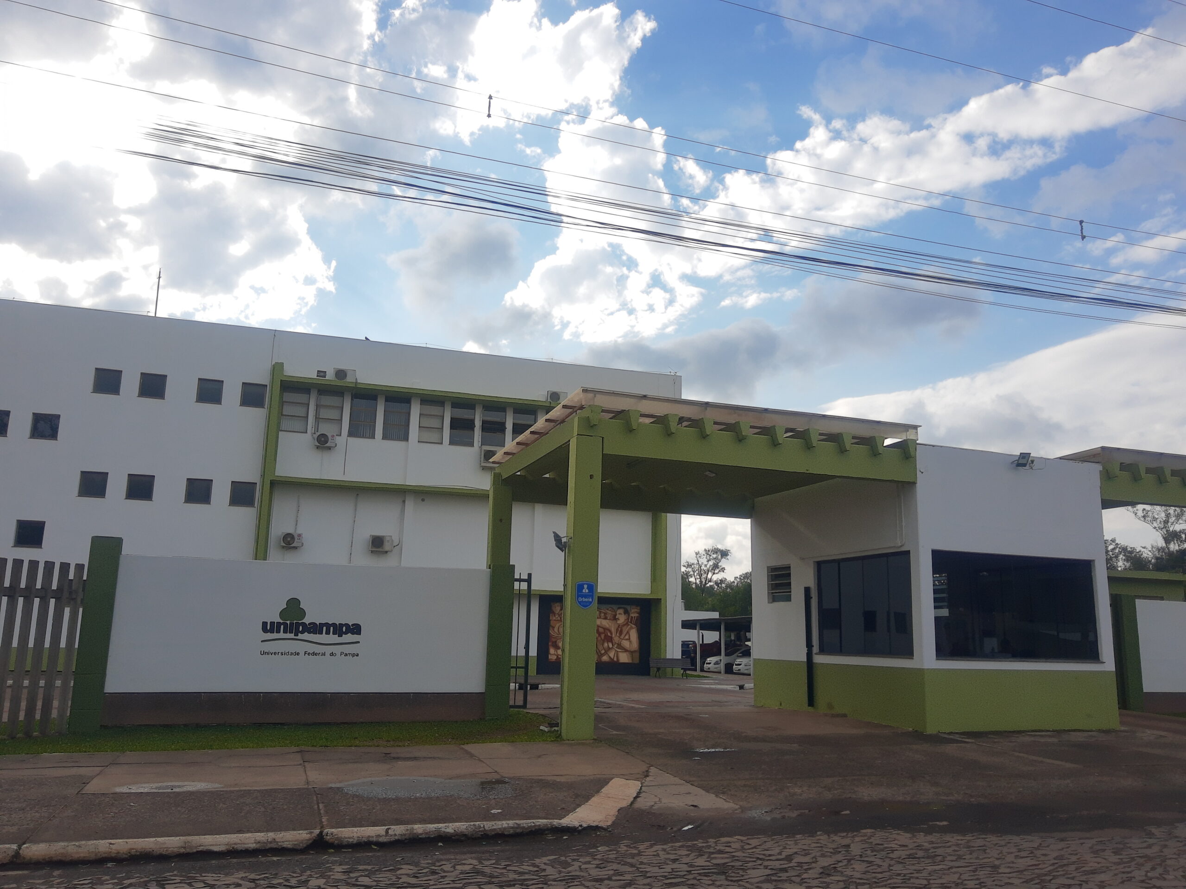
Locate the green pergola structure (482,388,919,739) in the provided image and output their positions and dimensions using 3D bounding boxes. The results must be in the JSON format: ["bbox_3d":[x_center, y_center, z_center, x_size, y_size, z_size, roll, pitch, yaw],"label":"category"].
[{"bbox_3d":[1.254,1.963,13.376,5.030,4.100,5.100,5,-12,-17],"label":"green pergola structure"}]

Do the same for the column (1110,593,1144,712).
[{"bbox_3d":[9.496,3.702,15.861,0.320,2.020,0.250,5,-12,-17],"label":"column"}]

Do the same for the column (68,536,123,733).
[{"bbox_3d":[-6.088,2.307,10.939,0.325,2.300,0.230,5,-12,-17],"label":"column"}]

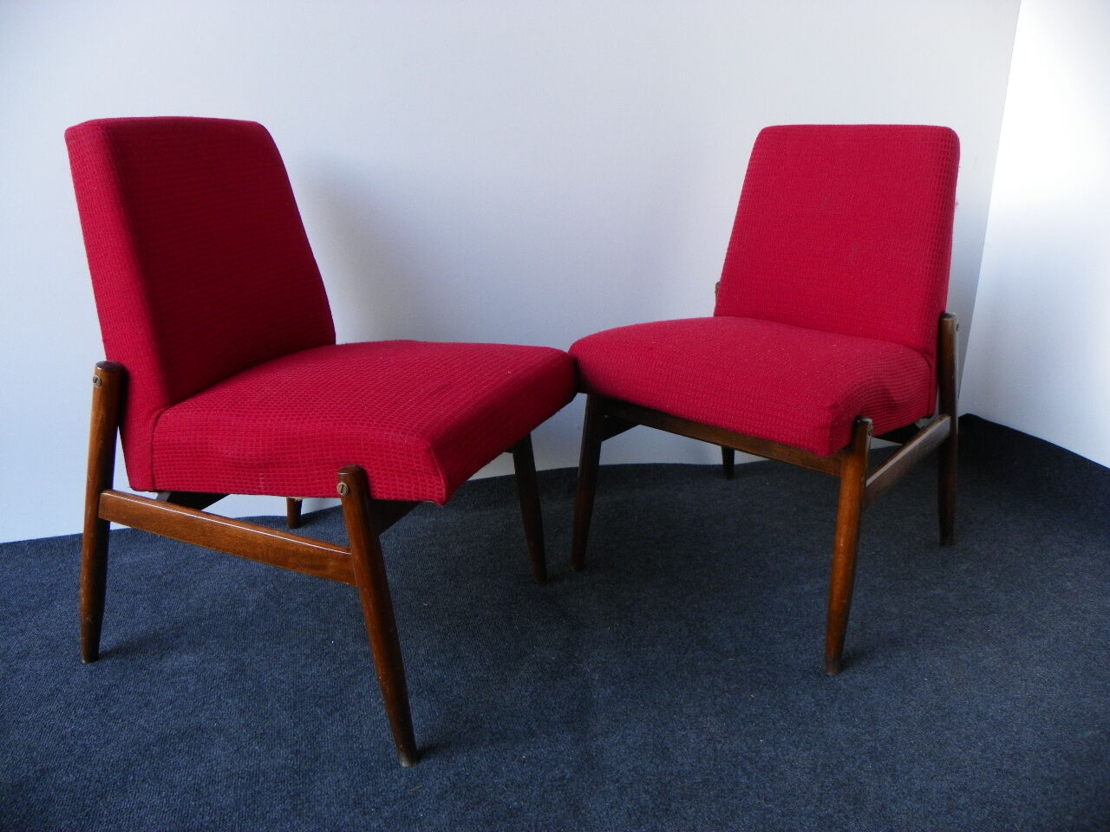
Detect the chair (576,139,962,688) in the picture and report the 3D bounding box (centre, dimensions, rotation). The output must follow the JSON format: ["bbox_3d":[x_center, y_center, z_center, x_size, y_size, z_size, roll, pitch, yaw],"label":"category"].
[{"bbox_3d":[0.403,-0.096,1.476,0.513,0.786,0.633,16,24,37],"label":"chair"}]

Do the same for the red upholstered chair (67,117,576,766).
[{"bbox_3d":[-0.339,-0.028,1.267,0.633,0.786,0.513,8,20,20],"label":"red upholstered chair"}]

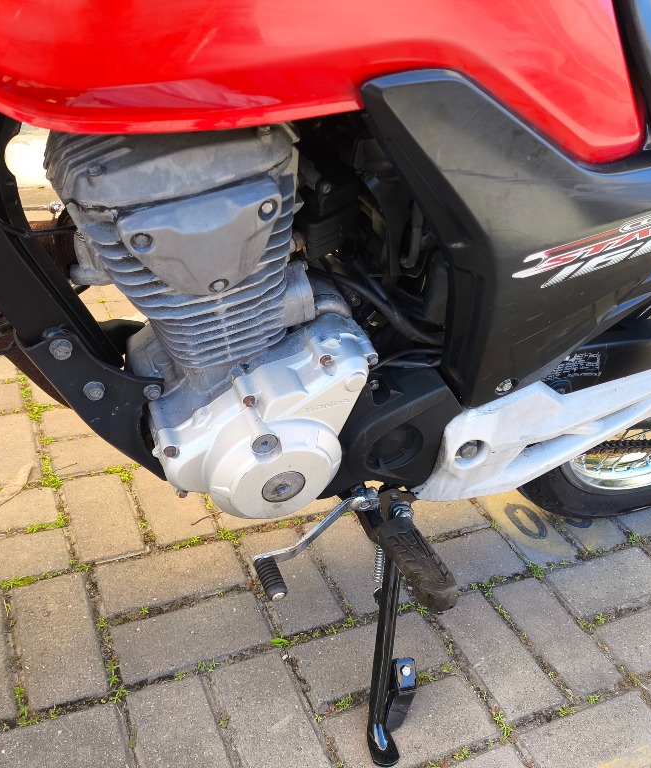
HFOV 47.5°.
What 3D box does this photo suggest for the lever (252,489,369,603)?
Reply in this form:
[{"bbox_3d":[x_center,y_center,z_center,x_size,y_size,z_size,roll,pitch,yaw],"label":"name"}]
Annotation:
[{"bbox_3d":[-0.009,0.172,0.783,0.132,0.086,0.077,-4,42,-21],"label":"lever"}]

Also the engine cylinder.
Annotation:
[{"bbox_3d":[-0.123,-0.154,0.651,0.190,0.250,0.170,-16,45,-10],"label":"engine cylinder"}]

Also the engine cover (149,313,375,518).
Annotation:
[{"bbox_3d":[-0.064,0.035,0.729,0.220,0.257,0.075,-4,42,-21],"label":"engine cover"}]

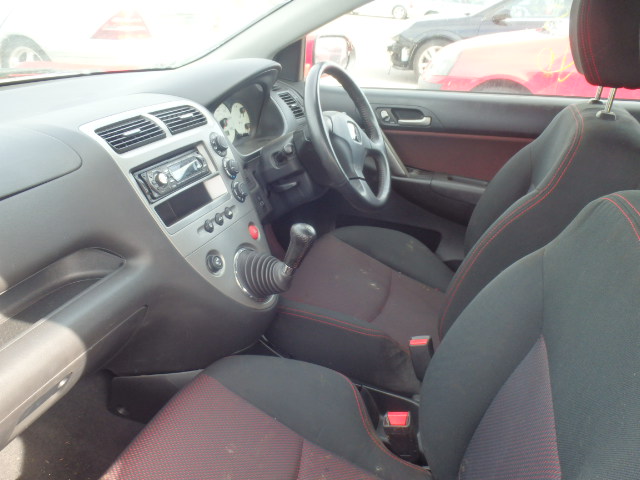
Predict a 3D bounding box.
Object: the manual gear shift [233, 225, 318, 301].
[{"bbox_3d":[-0.082,0.038,1.016,0.155,0.180,0.115,10,26,21],"label":"manual gear shift"}]

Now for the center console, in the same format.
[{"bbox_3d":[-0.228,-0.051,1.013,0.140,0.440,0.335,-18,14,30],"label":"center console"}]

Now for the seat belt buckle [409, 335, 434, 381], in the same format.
[{"bbox_3d":[0.219,0.249,1.070,0.043,0.090,0.029,-10,18,28],"label":"seat belt buckle"}]

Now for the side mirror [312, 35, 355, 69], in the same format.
[{"bbox_3d":[0.012,-0.595,1.675,0.100,0.140,0.195,16,29,31],"label":"side mirror"}]

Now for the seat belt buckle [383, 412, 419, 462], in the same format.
[{"bbox_3d":[0.146,0.341,0.869,0.043,0.090,0.029,-10,18,28],"label":"seat belt buckle"}]

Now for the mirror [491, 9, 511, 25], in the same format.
[{"bbox_3d":[2.412,-2.968,6.900,0.165,0.170,0.220,6,25,12],"label":"mirror"}]

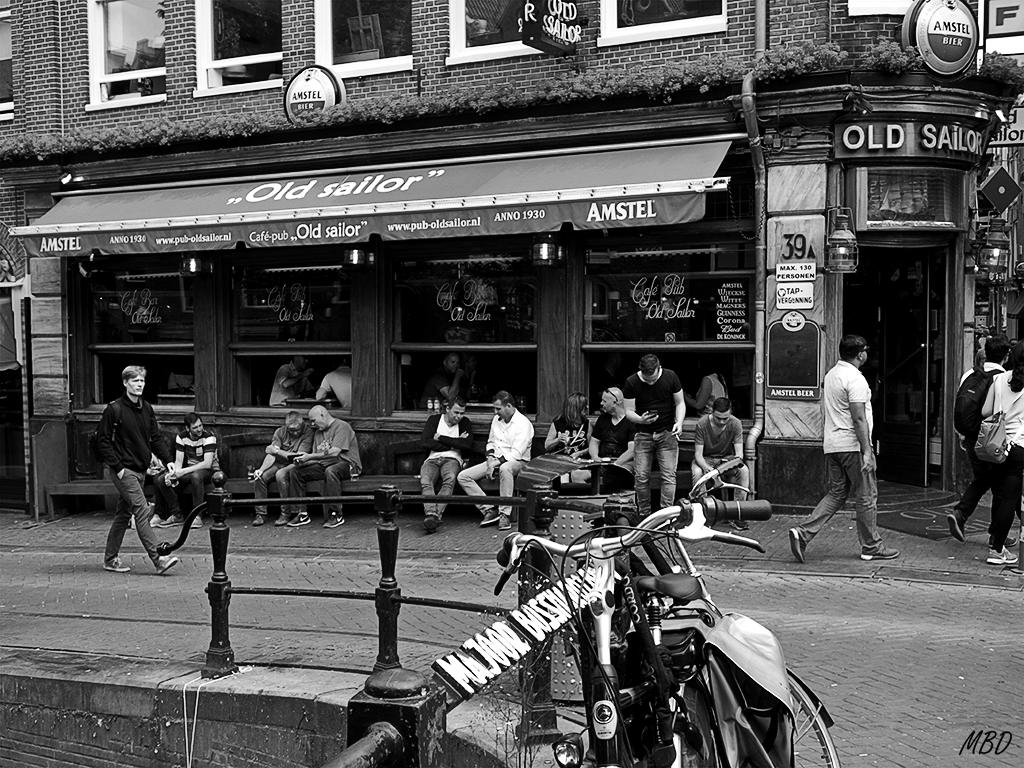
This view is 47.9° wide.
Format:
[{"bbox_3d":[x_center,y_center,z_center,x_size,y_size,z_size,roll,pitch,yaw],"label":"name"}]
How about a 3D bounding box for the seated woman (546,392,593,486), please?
[{"bbox_3d":[0.577,0.746,11.574,0.520,1.280,0.750,0,2,14],"label":"seated woman"}]

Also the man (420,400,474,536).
[{"bbox_3d":[-0.670,0.775,11.985,0.580,1.300,0.880,0,2,14],"label":"man"}]

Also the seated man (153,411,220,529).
[{"bbox_3d":[-3.460,0.900,12.300,0.570,1.180,0.820,0,2,18],"label":"seated man"}]

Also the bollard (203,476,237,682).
[{"bbox_3d":[-1.554,1.009,6.150,0.155,1.080,0.155,1,3,29],"label":"bollard"}]

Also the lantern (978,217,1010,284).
[{"bbox_3d":[4.538,-1.256,10.850,0.290,0.600,0.290,1,2,26],"label":"lantern"}]

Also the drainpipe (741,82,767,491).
[{"bbox_3d":[2.305,-0.893,10.956,0.180,4.093,0.580,1,2,26],"label":"drainpipe"}]

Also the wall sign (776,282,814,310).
[{"bbox_3d":[2.709,-0.846,11.030,0.355,0.257,0.020,1,2,24],"label":"wall sign"}]

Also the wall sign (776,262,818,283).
[{"bbox_3d":[2.722,-1.067,11.037,0.380,0.175,0.020,1,2,26],"label":"wall sign"}]

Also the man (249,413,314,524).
[{"bbox_3d":[-2.606,0.924,12.986,0.580,1.210,0.820,1,2,25],"label":"man"}]

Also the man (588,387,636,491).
[{"bbox_3d":[0.994,0.693,11.294,0.560,1.300,0.800,0,2,18],"label":"man"}]

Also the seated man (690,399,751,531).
[{"bbox_3d":[1.780,0.640,9.800,0.540,1.090,0.780,0,2,14],"label":"seated man"}]

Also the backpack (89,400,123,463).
[{"bbox_3d":[-3.576,0.438,10.200,0.210,0.480,0.310,2,3,41],"label":"backpack"}]

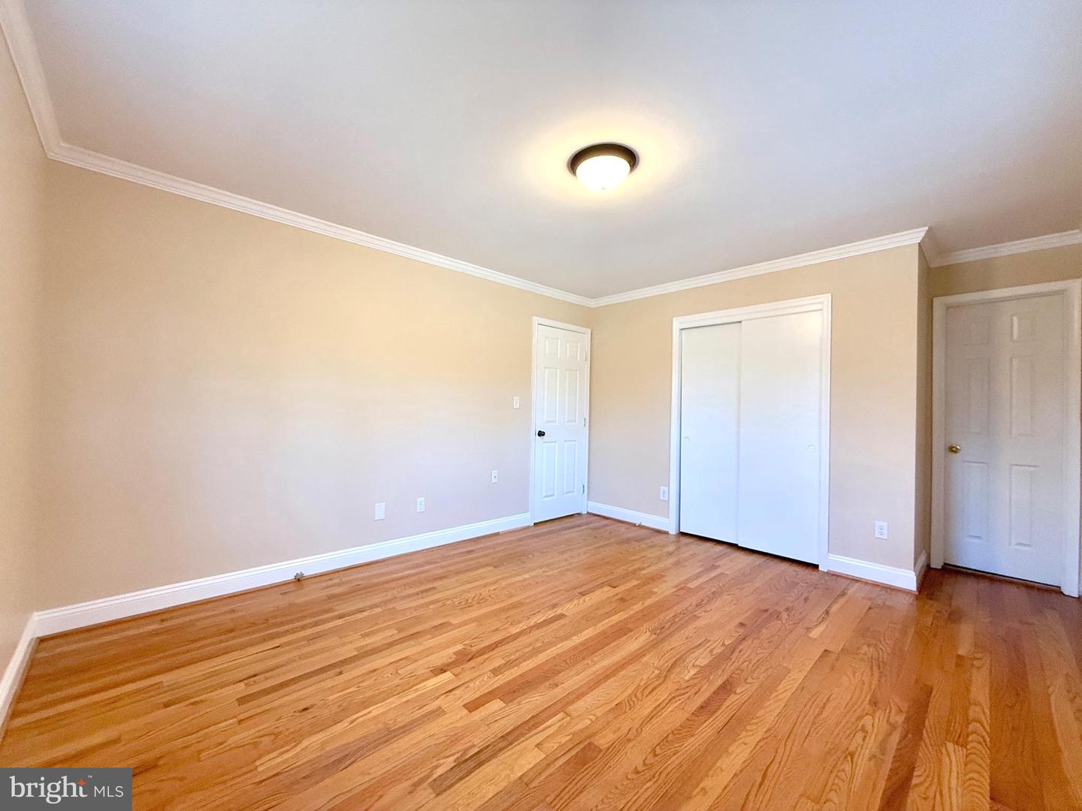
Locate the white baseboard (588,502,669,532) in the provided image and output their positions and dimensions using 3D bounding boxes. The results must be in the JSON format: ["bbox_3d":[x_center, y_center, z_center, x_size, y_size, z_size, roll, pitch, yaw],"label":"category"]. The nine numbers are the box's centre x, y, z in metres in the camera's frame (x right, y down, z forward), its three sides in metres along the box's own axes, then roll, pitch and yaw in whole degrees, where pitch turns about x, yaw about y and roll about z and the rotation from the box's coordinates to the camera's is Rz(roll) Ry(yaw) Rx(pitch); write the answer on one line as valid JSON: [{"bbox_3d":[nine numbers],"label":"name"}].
[{"bbox_3d":[0.903,1.171,4.650,0.020,0.134,1.051,2,-1,-44],"label":"white baseboard"}]

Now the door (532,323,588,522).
[{"bbox_3d":[0.214,0.195,4.742,0.761,2.042,0.045,2,-1,-44],"label":"door"}]

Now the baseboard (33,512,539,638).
[{"bbox_3d":[-1.307,1.114,3.289,3.295,0.132,0.020,2,-1,-44],"label":"baseboard"}]

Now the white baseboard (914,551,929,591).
[{"bbox_3d":[2.783,1.194,3.204,0.756,0.132,0.020,2,-1,-44],"label":"white baseboard"}]

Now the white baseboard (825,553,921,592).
[{"bbox_3d":[2.353,1.185,3.130,0.020,0.132,0.509,2,-1,-44],"label":"white baseboard"}]

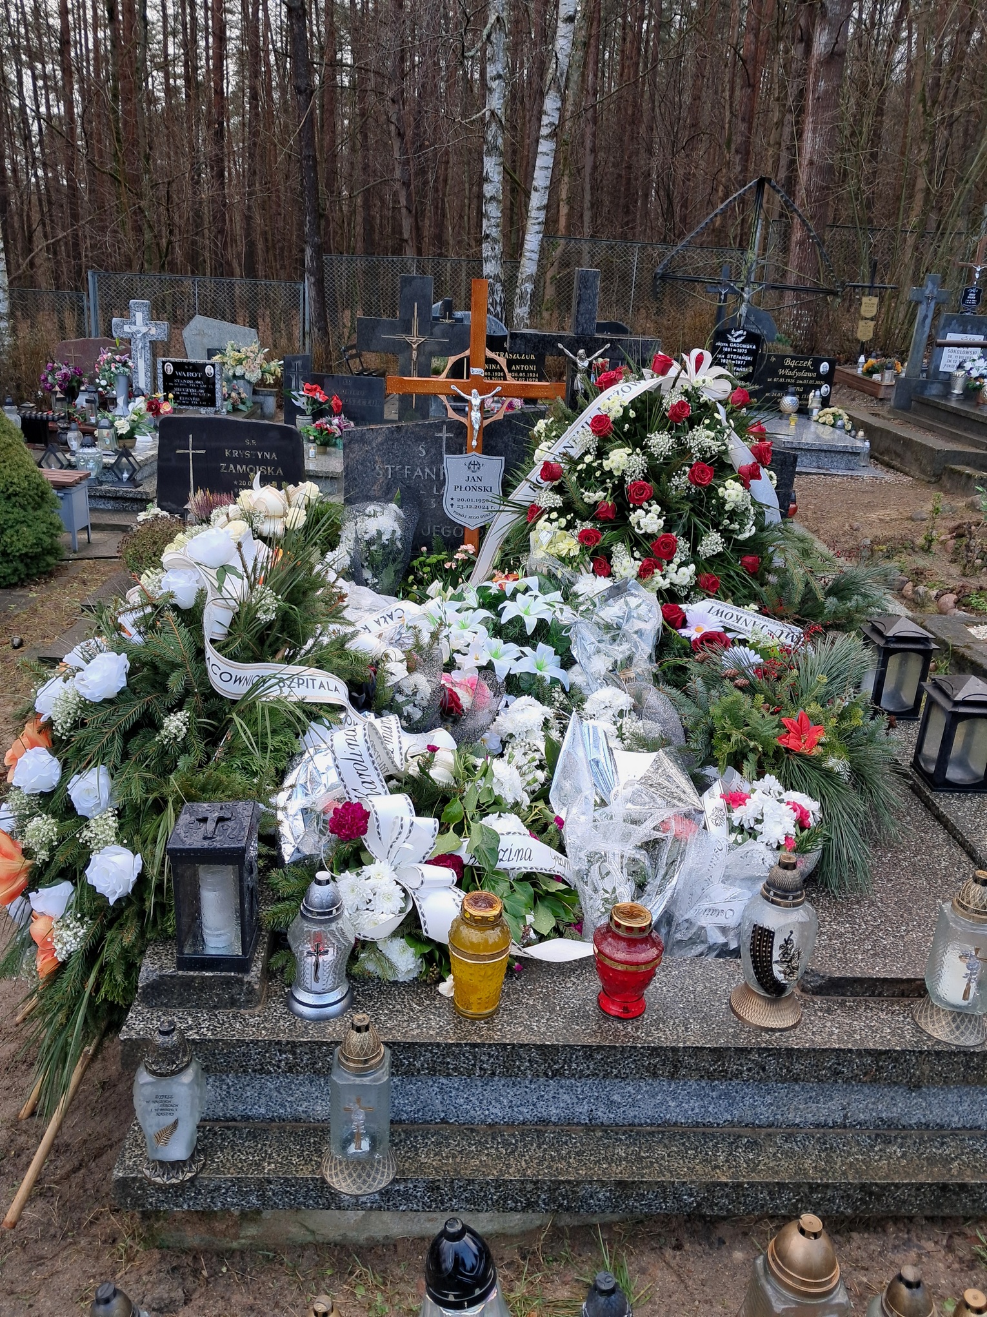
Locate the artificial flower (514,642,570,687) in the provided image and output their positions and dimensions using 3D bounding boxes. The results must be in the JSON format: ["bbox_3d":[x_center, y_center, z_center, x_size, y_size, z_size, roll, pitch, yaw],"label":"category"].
[{"bbox_3d":[0.119,0.017,2.548,0.143,0.113,0.112,1,21,-2],"label":"artificial flower"}]

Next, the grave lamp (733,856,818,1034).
[{"bbox_3d":[0.473,0.460,1.711,0.127,0.296,0.127,6,20,9],"label":"grave lamp"}]

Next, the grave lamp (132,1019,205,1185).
[{"bbox_3d":[-0.529,0.709,1.669,0.115,0.279,0.104,-1,20,-10],"label":"grave lamp"}]

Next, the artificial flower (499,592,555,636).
[{"bbox_3d":[0.091,-0.120,2.791,0.151,0.120,0.122,1,21,-2],"label":"artificial flower"}]

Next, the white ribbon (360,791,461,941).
[{"bbox_3d":[-0.145,0.372,1.827,0.175,0.245,0.110,2,-8,-2],"label":"white ribbon"}]

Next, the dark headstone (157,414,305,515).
[{"bbox_3d":[-1.110,-0.786,4.375,0.602,0.479,0.092,1,21,-2],"label":"dark headstone"}]

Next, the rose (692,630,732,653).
[{"bbox_3d":[0.614,-0.045,2.887,0.105,0.050,0.090,2,20,-2],"label":"rose"}]

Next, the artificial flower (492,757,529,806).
[{"bbox_3d":[0.032,0.244,2.029,0.073,0.080,0.070,2,20,-2],"label":"artificial flower"}]

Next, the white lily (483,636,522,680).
[{"bbox_3d":[0.022,0.000,2.586,0.128,0.112,0.112,1,21,-2],"label":"white lily"}]

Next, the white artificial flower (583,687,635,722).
[{"bbox_3d":[0.256,0.103,2.284,0.112,0.075,0.102,1,21,-2],"label":"white artificial flower"}]

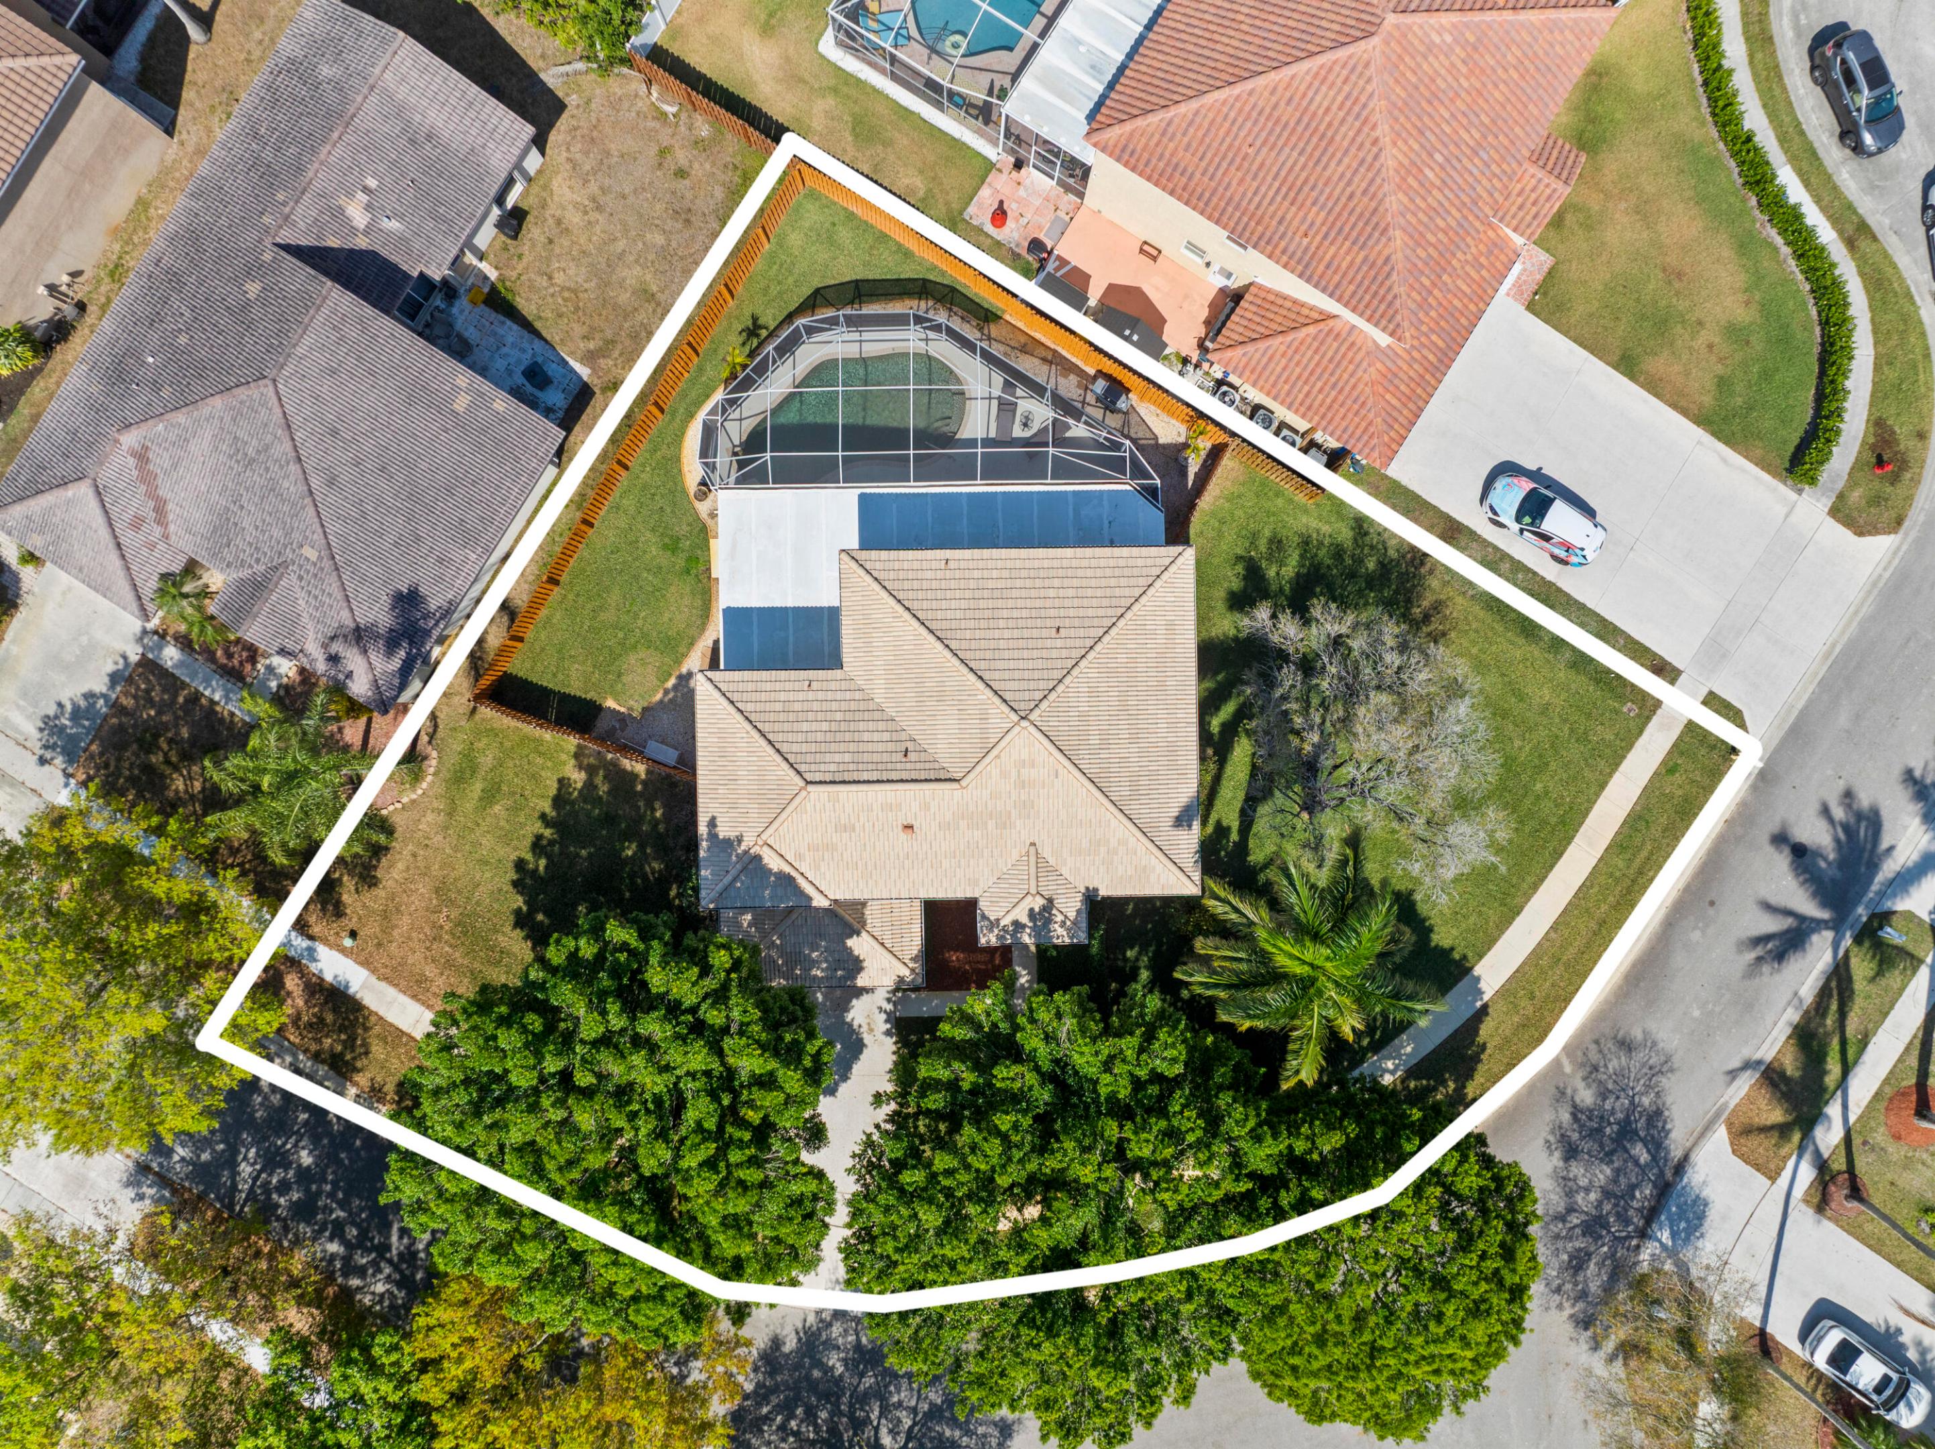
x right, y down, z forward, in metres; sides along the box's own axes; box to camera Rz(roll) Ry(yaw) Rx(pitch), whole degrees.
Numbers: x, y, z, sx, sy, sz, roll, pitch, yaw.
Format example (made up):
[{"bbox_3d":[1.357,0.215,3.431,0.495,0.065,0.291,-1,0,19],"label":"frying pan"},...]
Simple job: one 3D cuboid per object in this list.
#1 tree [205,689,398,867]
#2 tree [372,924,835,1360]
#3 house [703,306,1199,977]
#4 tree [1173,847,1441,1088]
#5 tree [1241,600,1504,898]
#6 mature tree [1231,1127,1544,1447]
[{"bbox_3d":[-20.765,1.683,45.965,6.048,10.080,5.544,0,90,0],"label":"tree"},{"bbox_3d":[-10.937,12.701,44.755,14.515,12.298,13.810,0,90,0],"label":"tree"},{"bbox_3d":[-0.595,-2.671,46.973,16.884,8.114,24.394,-1,90,0],"label":"house"},{"bbox_3d":[10.080,7.157,44.554,7.762,12.802,6.955,0,90,0],"label":"tree"},{"bbox_3d":[14.112,1.008,47.275,9.374,7.459,10.382,0,90,0],"label":"tree"},{"bbox_3d":[13.709,18.144,46.066,10.483,9.878,10.987,0,90,0],"label":"mature tree"}]

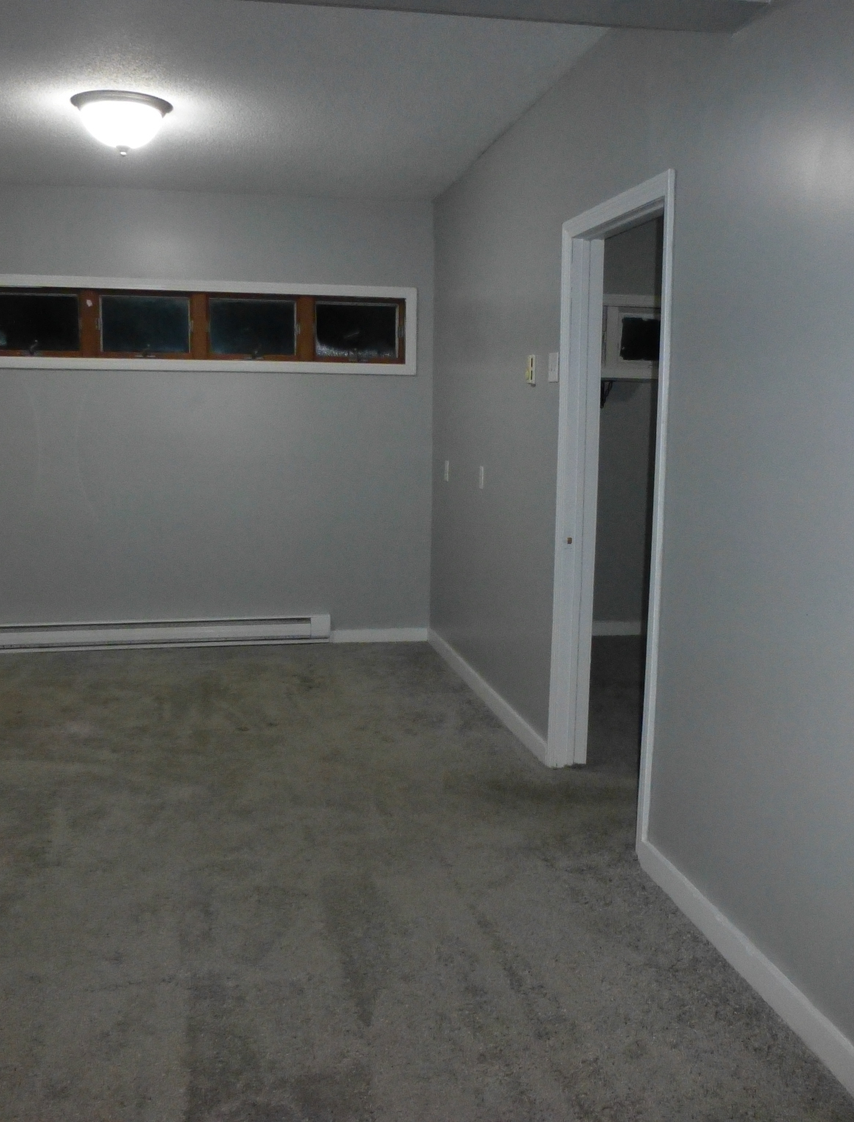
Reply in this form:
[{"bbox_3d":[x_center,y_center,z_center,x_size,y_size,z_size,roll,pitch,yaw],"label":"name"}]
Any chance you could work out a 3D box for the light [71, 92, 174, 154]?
[{"bbox_3d":[-1.234,-1.747,4.206,0.400,0.200,0.400,-1,8,-12],"label":"light"}]

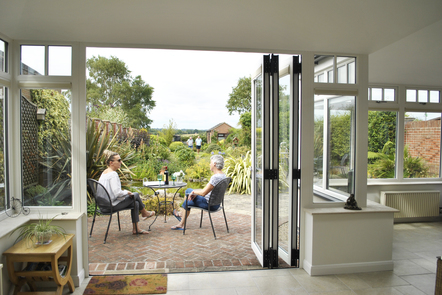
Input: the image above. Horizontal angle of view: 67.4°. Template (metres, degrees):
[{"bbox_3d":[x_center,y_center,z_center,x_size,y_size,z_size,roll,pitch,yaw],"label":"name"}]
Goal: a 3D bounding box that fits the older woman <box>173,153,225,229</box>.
[{"bbox_3d":[-0.372,0.714,5.147,0.920,1.200,0.500,1,2,28],"label":"older woman"}]

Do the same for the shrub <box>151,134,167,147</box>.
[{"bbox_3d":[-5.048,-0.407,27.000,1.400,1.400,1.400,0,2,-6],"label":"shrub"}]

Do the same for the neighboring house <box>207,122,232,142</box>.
[{"bbox_3d":[0.108,-1.599,50.559,4.000,3.800,5.200,0,2,-10],"label":"neighboring house"}]

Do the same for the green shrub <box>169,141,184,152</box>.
[{"bbox_3d":[-4.026,-0.045,30.000,1.500,1.100,1.500,0,2,-6],"label":"green shrub"}]

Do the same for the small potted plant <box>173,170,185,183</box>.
[{"bbox_3d":[-0.682,0.479,5.420,0.190,0.210,0.180,0,2,-6],"label":"small potted plant"}]

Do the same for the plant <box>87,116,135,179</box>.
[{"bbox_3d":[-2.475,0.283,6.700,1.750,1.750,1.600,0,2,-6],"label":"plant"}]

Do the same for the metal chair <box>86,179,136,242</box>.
[{"bbox_3d":[-1.618,0.880,4.856,0.510,0.880,0.620,2,2,42],"label":"metal chair"}]

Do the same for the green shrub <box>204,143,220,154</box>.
[{"bbox_3d":[-0.651,0.163,27.000,1.300,1.050,1.300,0,2,-6],"label":"green shrub"}]

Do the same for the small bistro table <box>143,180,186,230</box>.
[{"bbox_3d":[-0.900,0.950,5.403,0.710,0.710,0.710,0,2,-6],"label":"small bistro table"}]

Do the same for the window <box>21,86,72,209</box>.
[{"bbox_3d":[-1.726,0.007,3.297,0.490,1.183,0.070,0,2,-6],"label":"window"}]

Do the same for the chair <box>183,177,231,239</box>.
[{"bbox_3d":[-0.161,0.879,5.038,0.620,0.880,0.510,1,2,30],"label":"chair"}]

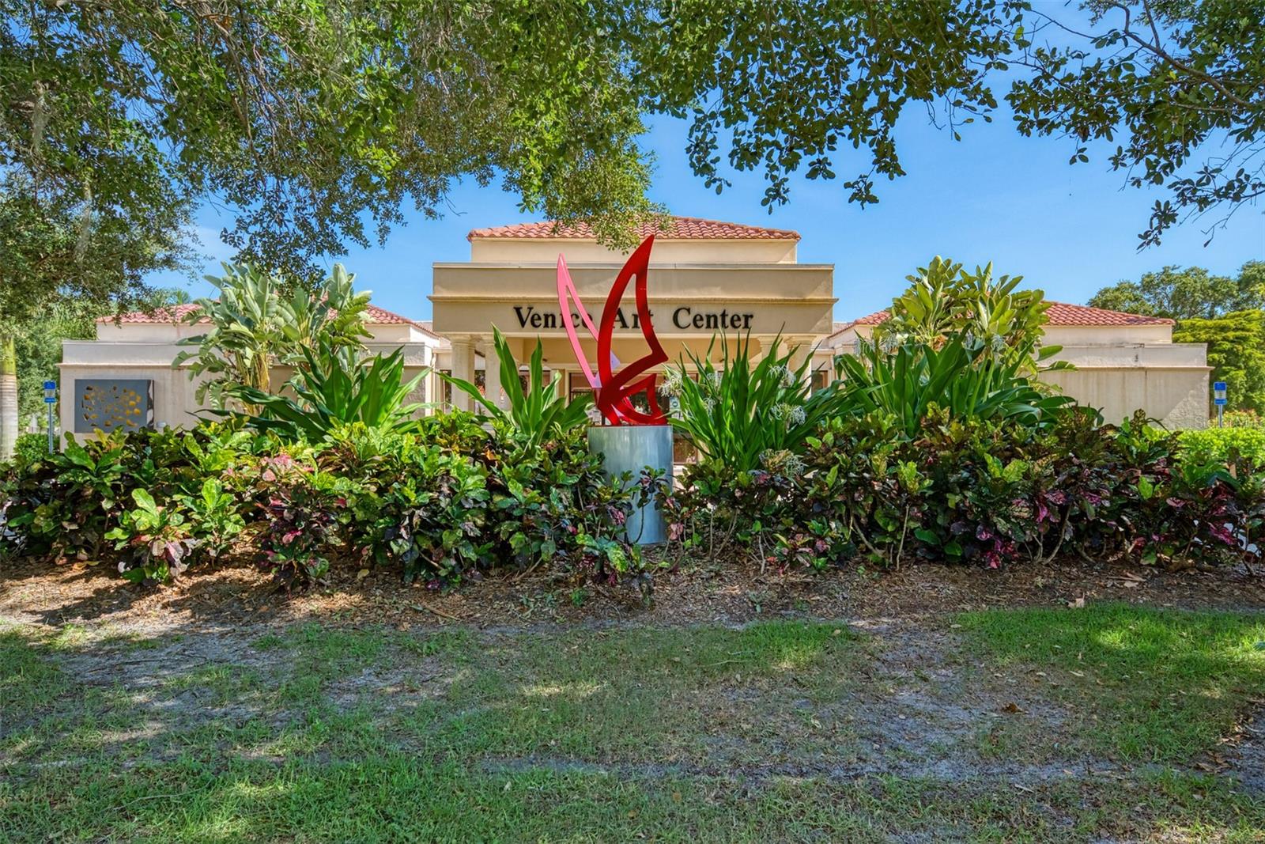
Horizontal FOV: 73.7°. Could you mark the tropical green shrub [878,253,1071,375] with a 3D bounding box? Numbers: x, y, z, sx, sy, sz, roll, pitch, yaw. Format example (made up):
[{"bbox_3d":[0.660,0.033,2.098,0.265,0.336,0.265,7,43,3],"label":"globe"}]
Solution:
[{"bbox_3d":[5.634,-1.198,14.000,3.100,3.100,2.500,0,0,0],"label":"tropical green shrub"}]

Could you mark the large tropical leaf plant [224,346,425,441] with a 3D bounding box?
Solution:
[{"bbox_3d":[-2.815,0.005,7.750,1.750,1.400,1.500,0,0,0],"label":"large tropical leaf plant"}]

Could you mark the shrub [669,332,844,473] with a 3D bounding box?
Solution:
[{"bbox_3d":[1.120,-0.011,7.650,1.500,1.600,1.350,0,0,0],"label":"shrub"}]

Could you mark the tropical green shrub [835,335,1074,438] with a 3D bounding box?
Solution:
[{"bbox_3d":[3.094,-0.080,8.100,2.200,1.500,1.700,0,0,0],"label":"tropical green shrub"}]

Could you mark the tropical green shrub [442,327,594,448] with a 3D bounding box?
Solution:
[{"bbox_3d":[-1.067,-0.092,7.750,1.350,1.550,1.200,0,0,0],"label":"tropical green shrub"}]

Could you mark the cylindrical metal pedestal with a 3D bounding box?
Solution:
[{"bbox_3d":[-0.018,0.532,7.550,0.770,1.020,0.770,0,0,0],"label":"cylindrical metal pedestal"}]

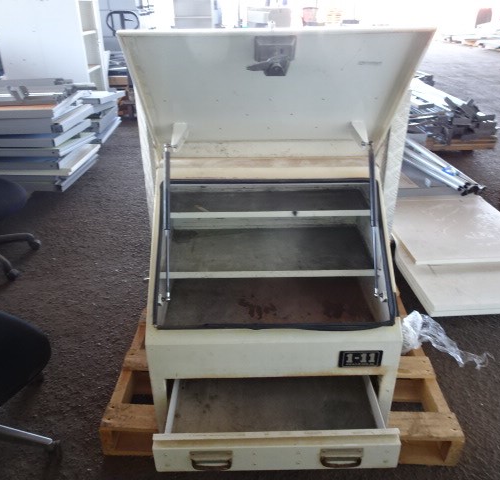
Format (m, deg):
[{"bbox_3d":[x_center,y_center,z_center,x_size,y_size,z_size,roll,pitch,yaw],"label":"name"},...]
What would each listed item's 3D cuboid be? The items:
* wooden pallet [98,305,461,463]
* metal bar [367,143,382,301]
[{"bbox_3d":[0.115,0.399,1.956,1.165,0.129,1.170,1,28,2],"label":"wooden pallet"},{"bbox_3d":[0.361,-0.062,1.295,0.022,0.457,0.022,-2,-1,1],"label":"metal bar"}]

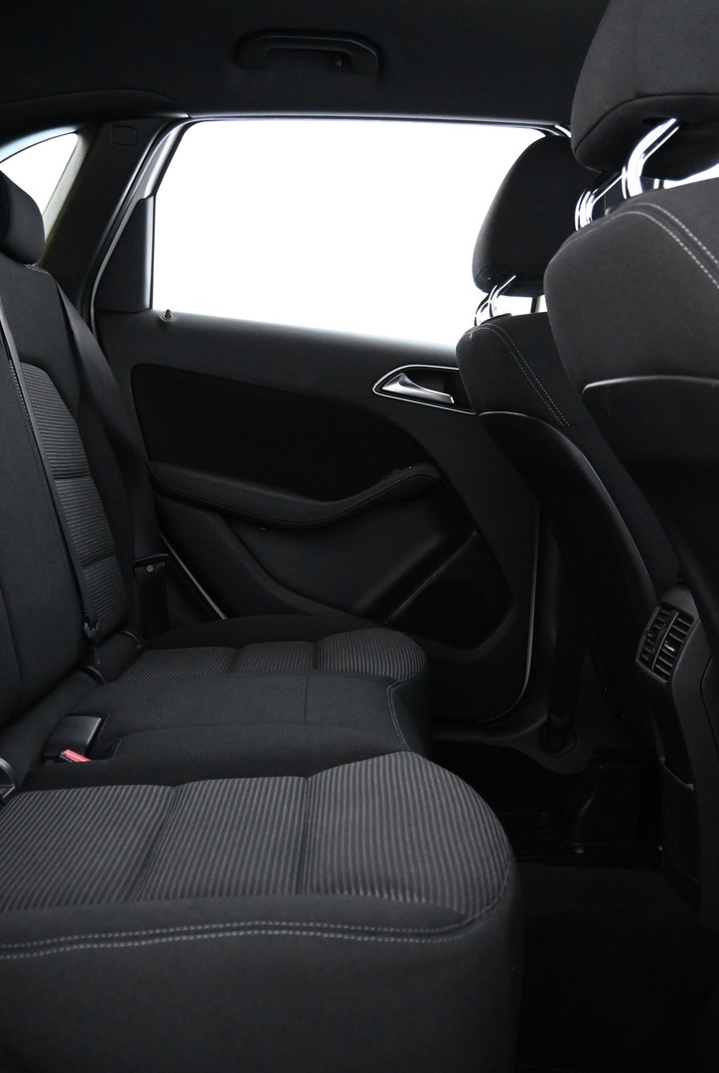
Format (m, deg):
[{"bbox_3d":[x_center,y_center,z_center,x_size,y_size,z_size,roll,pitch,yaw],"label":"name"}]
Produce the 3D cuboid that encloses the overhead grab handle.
[{"bbox_3d":[-0.083,-0.790,1.755,0.235,0.050,0.045,3,5,-2],"label":"overhead grab handle"}]

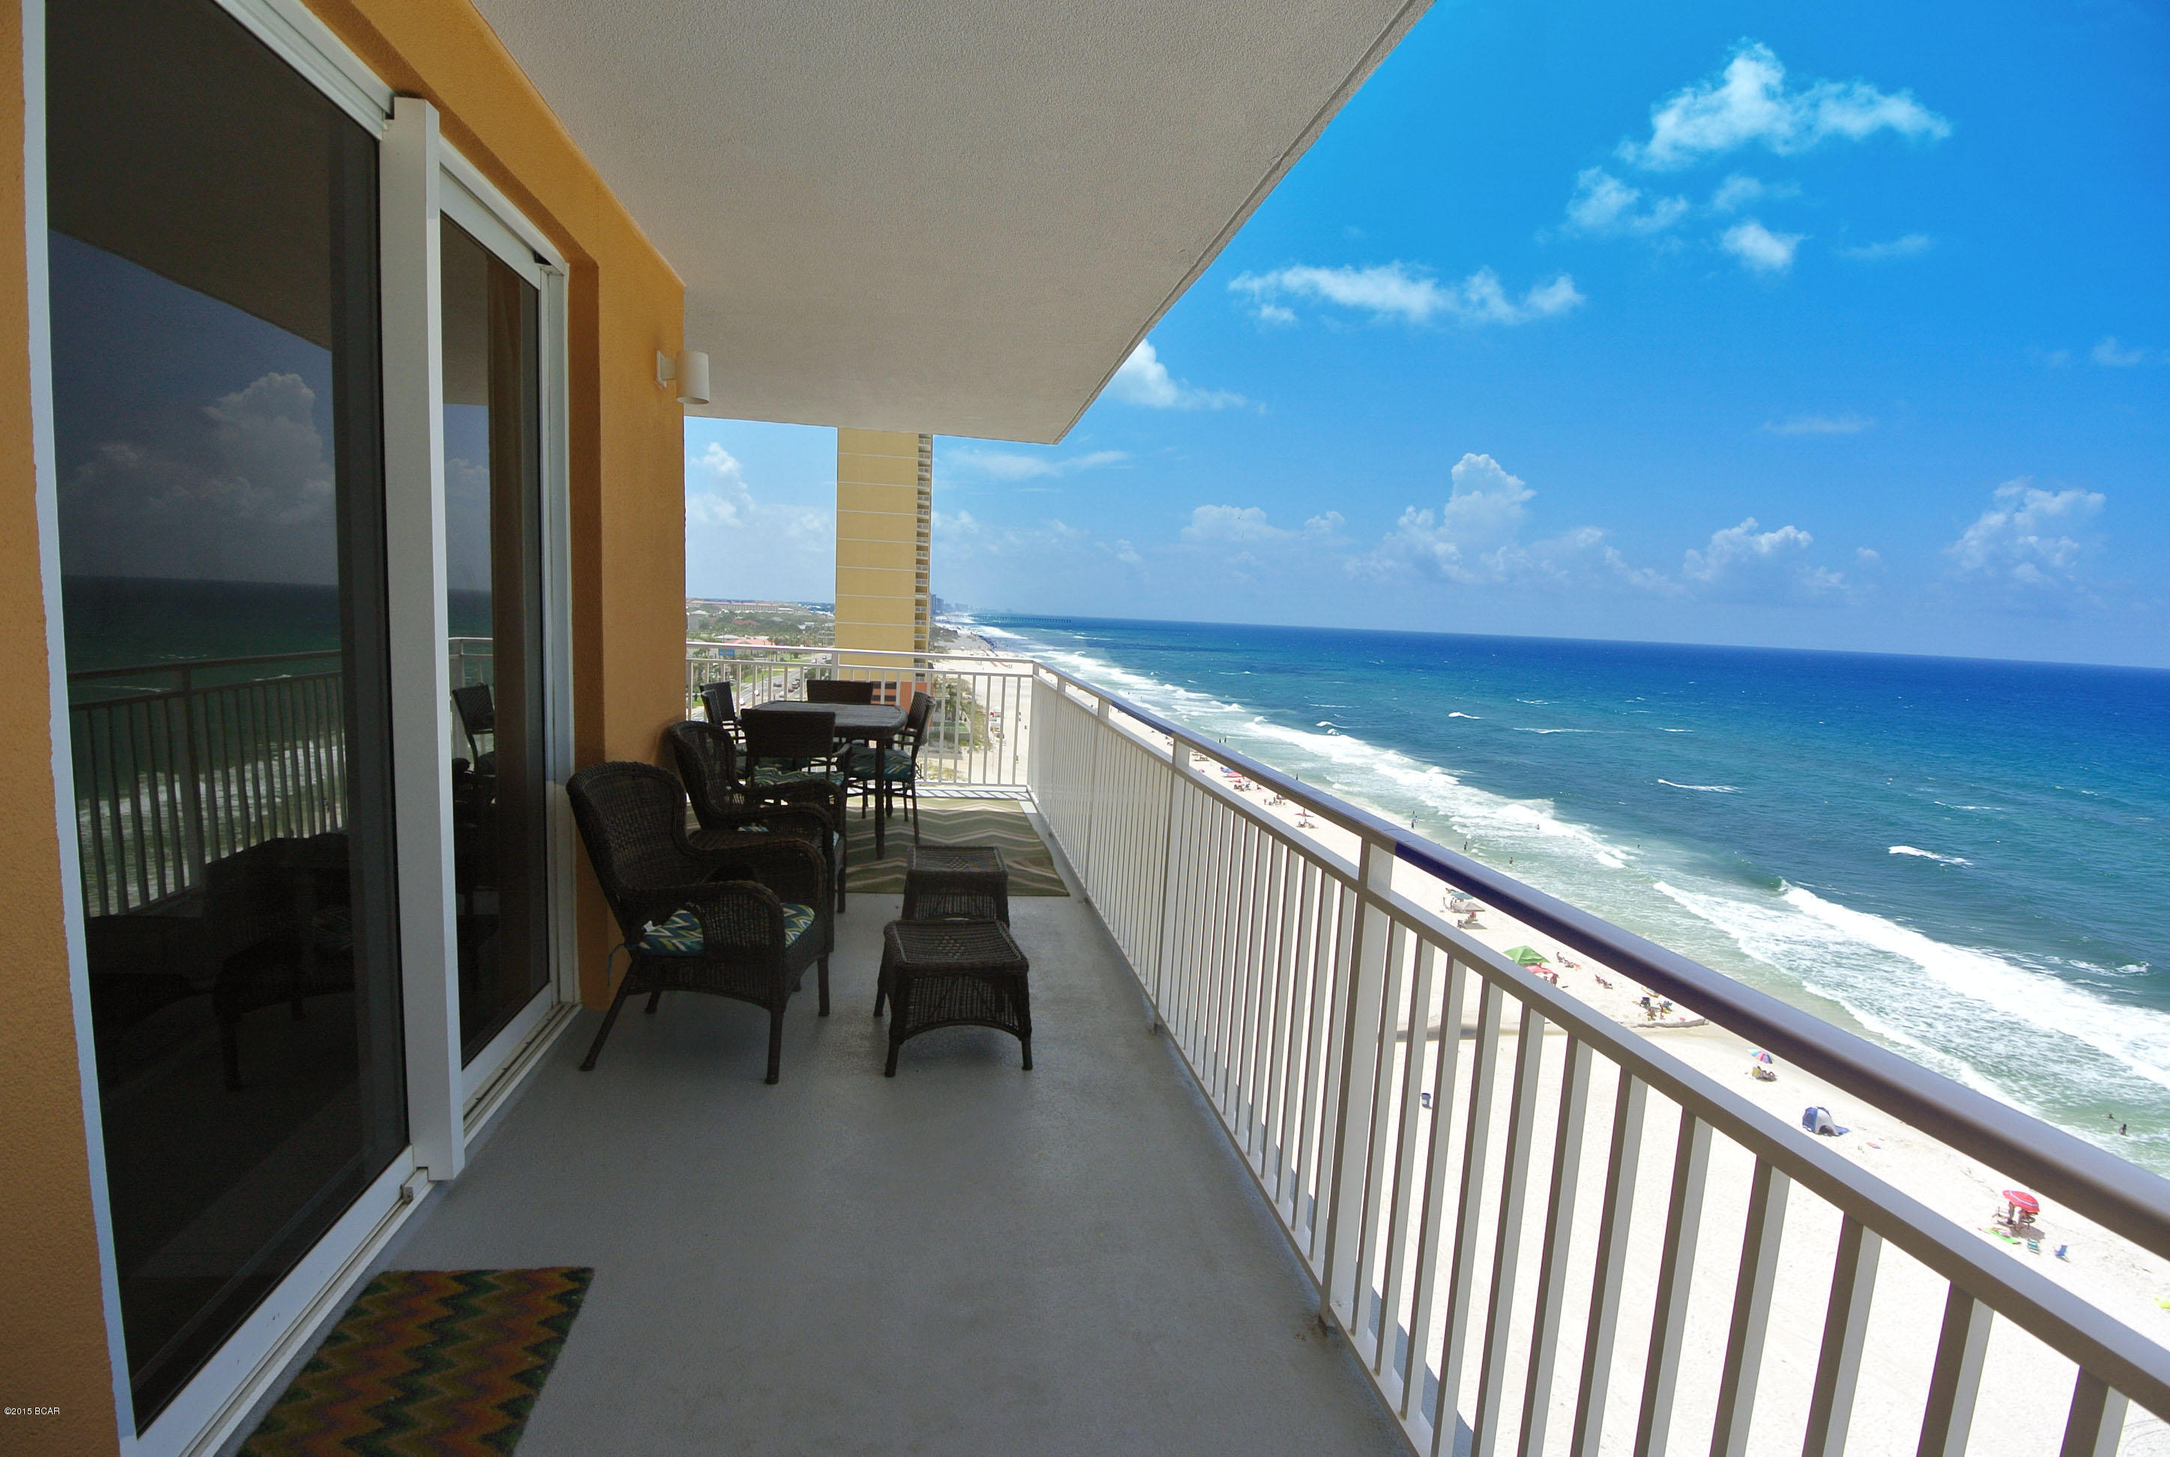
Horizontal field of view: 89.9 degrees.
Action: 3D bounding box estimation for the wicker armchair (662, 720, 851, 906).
[{"bbox_3d":[-1.426,0.442,4.852,0.690,0.940,0.640,1,6,-6],"label":"wicker armchair"}]

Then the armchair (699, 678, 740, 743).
[{"bbox_3d":[-2.246,0.162,7.389,0.600,0.900,0.570,2,6,1],"label":"armchair"}]

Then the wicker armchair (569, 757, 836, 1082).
[{"bbox_3d":[-1.251,0.583,3.594,0.690,0.940,0.640,2,6,1],"label":"wicker armchair"}]

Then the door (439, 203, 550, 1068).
[{"bbox_3d":[-1.775,-0.221,3.179,0.070,2.510,1.080,1,6,-9],"label":"door"}]

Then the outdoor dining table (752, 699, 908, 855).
[{"bbox_3d":[-1.667,0.290,7.008,1.030,0.765,1.455,1,6,-9],"label":"outdoor dining table"}]

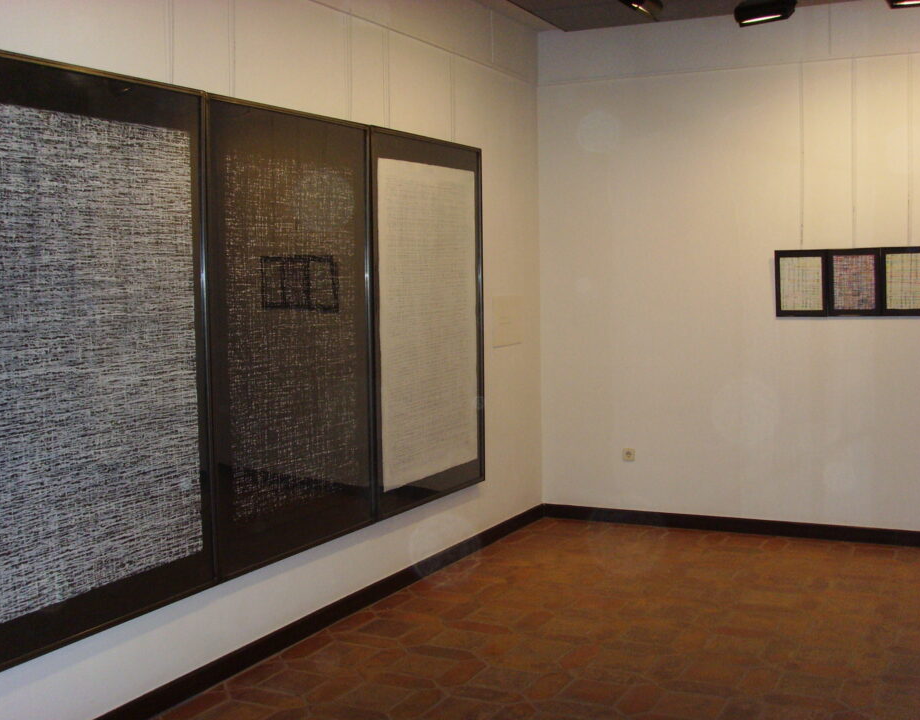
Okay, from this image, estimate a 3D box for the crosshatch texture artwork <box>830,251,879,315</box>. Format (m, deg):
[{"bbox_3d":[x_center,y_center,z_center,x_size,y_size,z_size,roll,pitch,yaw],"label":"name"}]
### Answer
[{"bbox_3d":[2.207,-0.435,6.044,0.287,0.383,0.025,1,5,27],"label":"crosshatch texture artwork"}]

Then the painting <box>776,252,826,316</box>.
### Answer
[{"bbox_3d":[1.952,-0.437,6.176,0.287,0.383,0.025,1,5,27],"label":"painting"}]

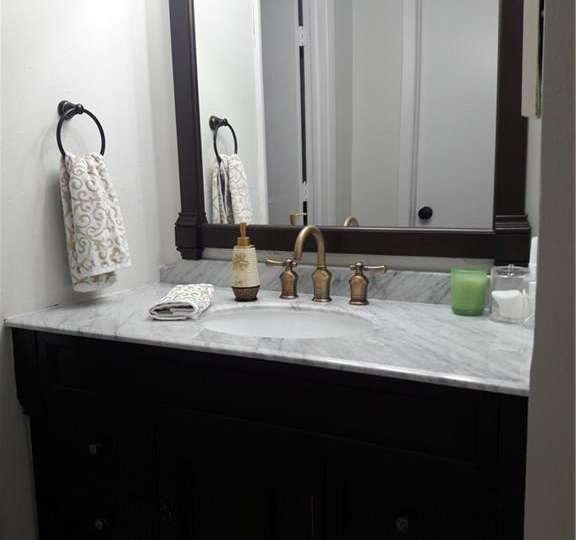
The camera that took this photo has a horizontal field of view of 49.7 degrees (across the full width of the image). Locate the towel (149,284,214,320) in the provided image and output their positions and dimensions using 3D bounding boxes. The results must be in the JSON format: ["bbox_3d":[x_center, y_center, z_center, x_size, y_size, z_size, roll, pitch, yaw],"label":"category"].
[{"bbox_3d":[-0.254,0.081,1.587,0.120,0.040,0.240,0,9,6],"label":"towel"}]

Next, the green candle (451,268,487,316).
[{"bbox_3d":[0.440,0.051,1.506,0.086,0.096,0.086,3,10,27],"label":"green candle"}]

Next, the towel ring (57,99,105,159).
[{"bbox_3d":[-0.546,-0.341,1.604,0.082,0.182,0.162,3,10,27],"label":"towel ring"}]

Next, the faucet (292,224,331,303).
[{"bbox_3d":[0.060,-0.011,1.589,0.053,0.207,0.188,3,10,27],"label":"faucet"}]

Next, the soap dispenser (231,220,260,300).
[{"bbox_3d":[-0.113,-0.023,1.684,0.078,0.207,0.084,-2,9,-4],"label":"soap dispenser"}]

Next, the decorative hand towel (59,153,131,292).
[{"bbox_3d":[-0.515,-0.128,1.625,0.110,0.350,0.215,3,10,27],"label":"decorative hand towel"}]

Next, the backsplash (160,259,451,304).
[{"bbox_3d":[0.124,0.025,1.727,1.190,0.088,0.021,3,10,27],"label":"backsplash"}]

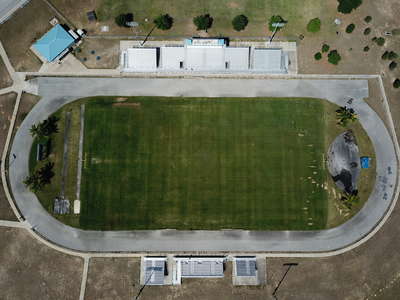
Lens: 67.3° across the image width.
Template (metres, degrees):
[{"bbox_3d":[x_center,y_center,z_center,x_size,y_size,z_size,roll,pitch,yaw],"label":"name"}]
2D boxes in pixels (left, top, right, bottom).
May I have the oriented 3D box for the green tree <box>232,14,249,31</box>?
[{"bbox_3d":[19.398,-60.625,143.174,7.300,6.500,7.300,0,85,0],"label":"green tree"}]

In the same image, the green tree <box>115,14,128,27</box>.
[{"bbox_3d":[-37.404,-61.562,143.136,6.300,6.000,6.000,0,85,0],"label":"green tree"}]

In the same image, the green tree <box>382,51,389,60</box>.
[{"bbox_3d":[88.623,-45.052,143.517,3.100,3.500,3.600,0,85,0],"label":"green tree"}]

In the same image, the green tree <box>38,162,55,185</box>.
[{"bbox_3d":[-69.617,10.693,136.686,7.500,6.800,8.500,0,85,0],"label":"green tree"}]

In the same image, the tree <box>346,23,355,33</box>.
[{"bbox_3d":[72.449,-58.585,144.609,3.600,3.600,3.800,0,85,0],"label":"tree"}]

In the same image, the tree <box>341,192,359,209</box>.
[{"bbox_3d":[68.117,22.992,135.962,7.600,6.500,7.400,0,85,0],"label":"tree"}]

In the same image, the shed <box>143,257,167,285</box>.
[{"bbox_3d":[-20.330,53.976,134.225,9.800,4.000,11.500,0,85,0],"label":"shed"}]

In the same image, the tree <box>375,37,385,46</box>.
[{"bbox_3d":[86.373,-51.939,144.066,4.000,3.600,4.000,0,85,0],"label":"tree"}]

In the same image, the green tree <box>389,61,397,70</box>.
[{"bbox_3d":[91.900,-40.093,143.041,3.600,3.600,3.800,0,85,0],"label":"green tree"}]

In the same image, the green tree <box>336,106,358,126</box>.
[{"bbox_3d":[67.497,-14.743,138.404,8.700,7.000,8.300,0,85,0],"label":"green tree"}]

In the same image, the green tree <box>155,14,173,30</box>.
[{"bbox_3d":[-17.344,-60.441,142.740,7.600,6.500,7.000,0,85,0],"label":"green tree"}]

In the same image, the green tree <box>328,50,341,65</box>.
[{"bbox_3d":[63.608,-43.603,142.065,5.600,4.600,5.800,0,85,0],"label":"green tree"}]

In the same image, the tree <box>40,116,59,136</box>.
[{"bbox_3d":[-69.691,-10.615,138.644,8.000,6.500,8.000,0,85,0],"label":"tree"}]

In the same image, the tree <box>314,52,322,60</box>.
[{"bbox_3d":[56.599,-44.562,143.478,3.400,3.300,3.500,0,85,0],"label":"tree"}]

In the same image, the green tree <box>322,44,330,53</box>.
[{"bbox_3d":[60.291,-48.280,143.173,3.700,3.200,3.700,0,85,0],"label":"green tree"}]

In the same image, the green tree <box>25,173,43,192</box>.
[{"bbox_3d":[-74.931,14.715,136.007,8.200,7.500,8.200,0,85,0],"label":"green tree"}]

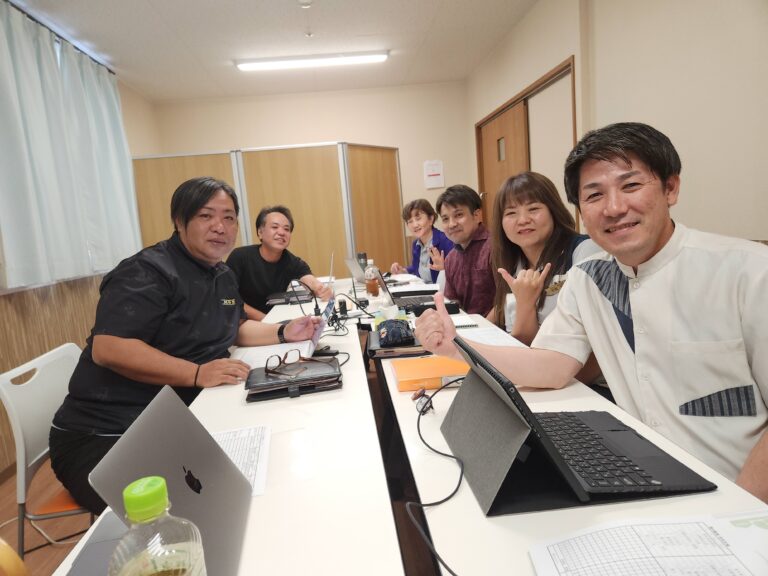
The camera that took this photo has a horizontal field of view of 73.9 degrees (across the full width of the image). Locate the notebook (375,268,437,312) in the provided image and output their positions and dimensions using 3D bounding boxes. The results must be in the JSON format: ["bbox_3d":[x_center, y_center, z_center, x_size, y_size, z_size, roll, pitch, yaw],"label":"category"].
[{"bbox_3d":[0.111,-0.015,2.525,0.272,0.197,0.305,-6,7,-4],"label":"notebook"}]

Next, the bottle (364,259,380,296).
[{"bbox_3d":[-0.065,-0.060,2.939,0.072,0.212,0.072,-6,7,-4],"label":"bottle"}]

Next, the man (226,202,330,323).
[{"bbox_3d":[-0.638,0.190,2.800,0.720,1.260,0.620,0,9,35],"label":"man"}]

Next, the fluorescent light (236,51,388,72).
[{"bbox_3d":[-0.583,-1.887,4.275,1.250,0.065,0.170,-6,7,-4],"label":"fluorescent light"}]

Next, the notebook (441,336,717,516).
[{"bbox_3d":[0.288,0.193,0.859,0.334,0.187,0.305,-6,7,-4],"label":"notebook"}]

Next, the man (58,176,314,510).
[{"bbox_3d":[-0.608,0.327,1.606,0.770,1.280,0.640,-2,8,21],"label":"man"}]

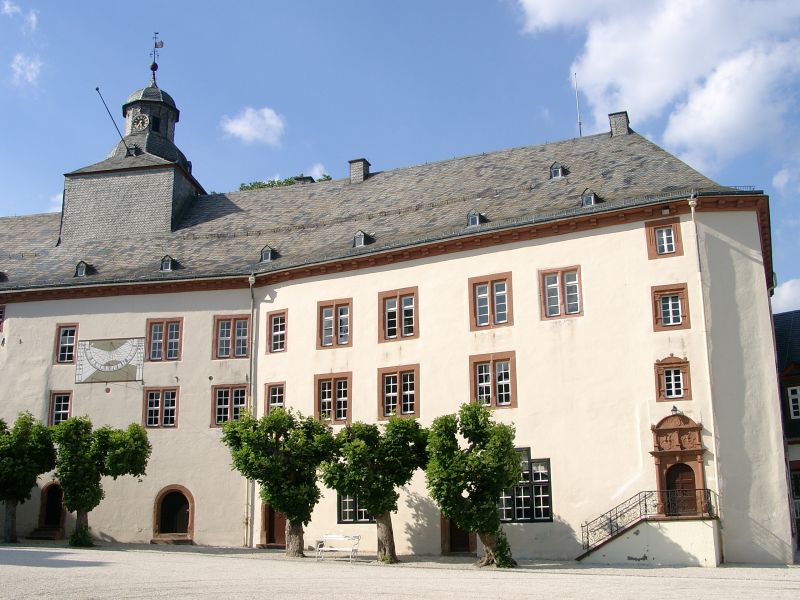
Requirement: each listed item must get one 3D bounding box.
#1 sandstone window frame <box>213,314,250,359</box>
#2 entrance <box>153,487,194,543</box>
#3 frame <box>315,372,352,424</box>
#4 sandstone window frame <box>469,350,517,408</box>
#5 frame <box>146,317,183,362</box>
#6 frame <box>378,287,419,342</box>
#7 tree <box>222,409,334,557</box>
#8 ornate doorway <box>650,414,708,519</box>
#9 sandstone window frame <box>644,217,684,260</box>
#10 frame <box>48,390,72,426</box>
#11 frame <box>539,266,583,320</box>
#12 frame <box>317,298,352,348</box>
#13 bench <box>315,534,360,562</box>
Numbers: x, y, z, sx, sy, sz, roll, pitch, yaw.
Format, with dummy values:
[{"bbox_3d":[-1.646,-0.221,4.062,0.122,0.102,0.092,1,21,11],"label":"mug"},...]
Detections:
[{"bbox_3d":[-8.032,1.775,37.554,1.888,2.167,0.250,-3,-15,9],"label":"sandstone window frame"},{"bbox_3d":[-10.268,9.737,35.947,1.996,2.518,0.450,-3,-15,9],"label":"entrance"},{"bbox_3d":[-2.996,4.557,35.734,2.042,2.343,0.250,-9,-17,27],"label":"frame"},{"bbox_3d":[3.700,3.208,31.074,1.991,2.235,0.250,-8,-17,28],"label":"sandstone window frame"},{"bbox_3d":[-12.312,2.100,41.247,2.134,2.279,0.250,-3,-12,13],"label":"frame"},{"bbox_3d":[-0.035,0.664,33.828,1.992,2.286,0.250,-8,-17,28],"label":"frame"},{"bbox_3d":[-4.607,6.836,29.668,4.257,5.477,3.831,-9,-17,27],"label":"tree"},{"bbox_3d":[9.578,5.648,26.939,1.845,3.353,0.600,-8,-17,28],"label":"ornate doorway"},{"bbox_3d":[9.850,-2.246,29.211,1.242,1.460,0.250,-7,-13,27],"label":"sandstone window frame"},{"bbox_3d":[-18.003,5.896,41.861,1.352,2.104,0.250,-3,-12,13],"label":"frame"},{"bbox_3d":[6.267,-0.253,30.510,1.713,2.027,0.250,-8,-17,28],"label":"frame"},{"bbox_3d":[-2.992,1.149,36.645,1.930,2.273,0.250,-9,-17,27],"label":"frame"},{"bbox_3d":[-2.456,9.916,31.394,1.600,0.940,0.650,-5,-13,22],"label":"bench"}]

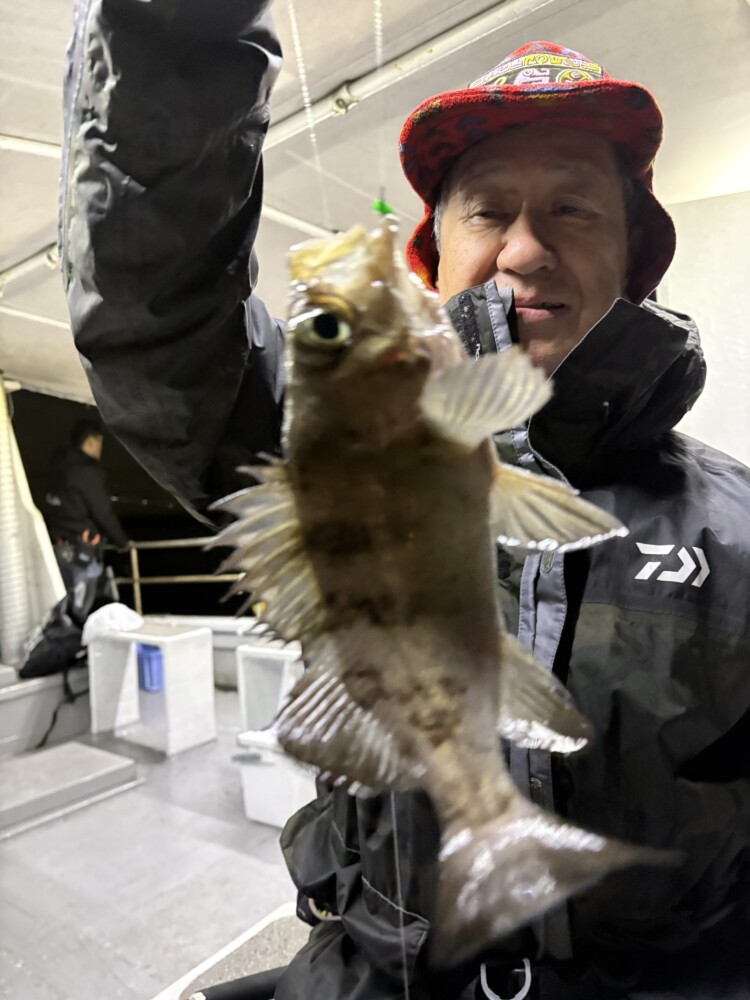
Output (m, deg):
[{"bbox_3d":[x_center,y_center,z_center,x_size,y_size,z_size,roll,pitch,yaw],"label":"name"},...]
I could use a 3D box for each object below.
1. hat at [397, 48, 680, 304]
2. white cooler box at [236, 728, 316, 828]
[{"bbox_3d":[0.147,-0.290,0.685,0.265,0.200,0.290,-2,1,12],"label":"hat"},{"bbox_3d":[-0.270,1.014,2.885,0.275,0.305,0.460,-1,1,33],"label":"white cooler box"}]

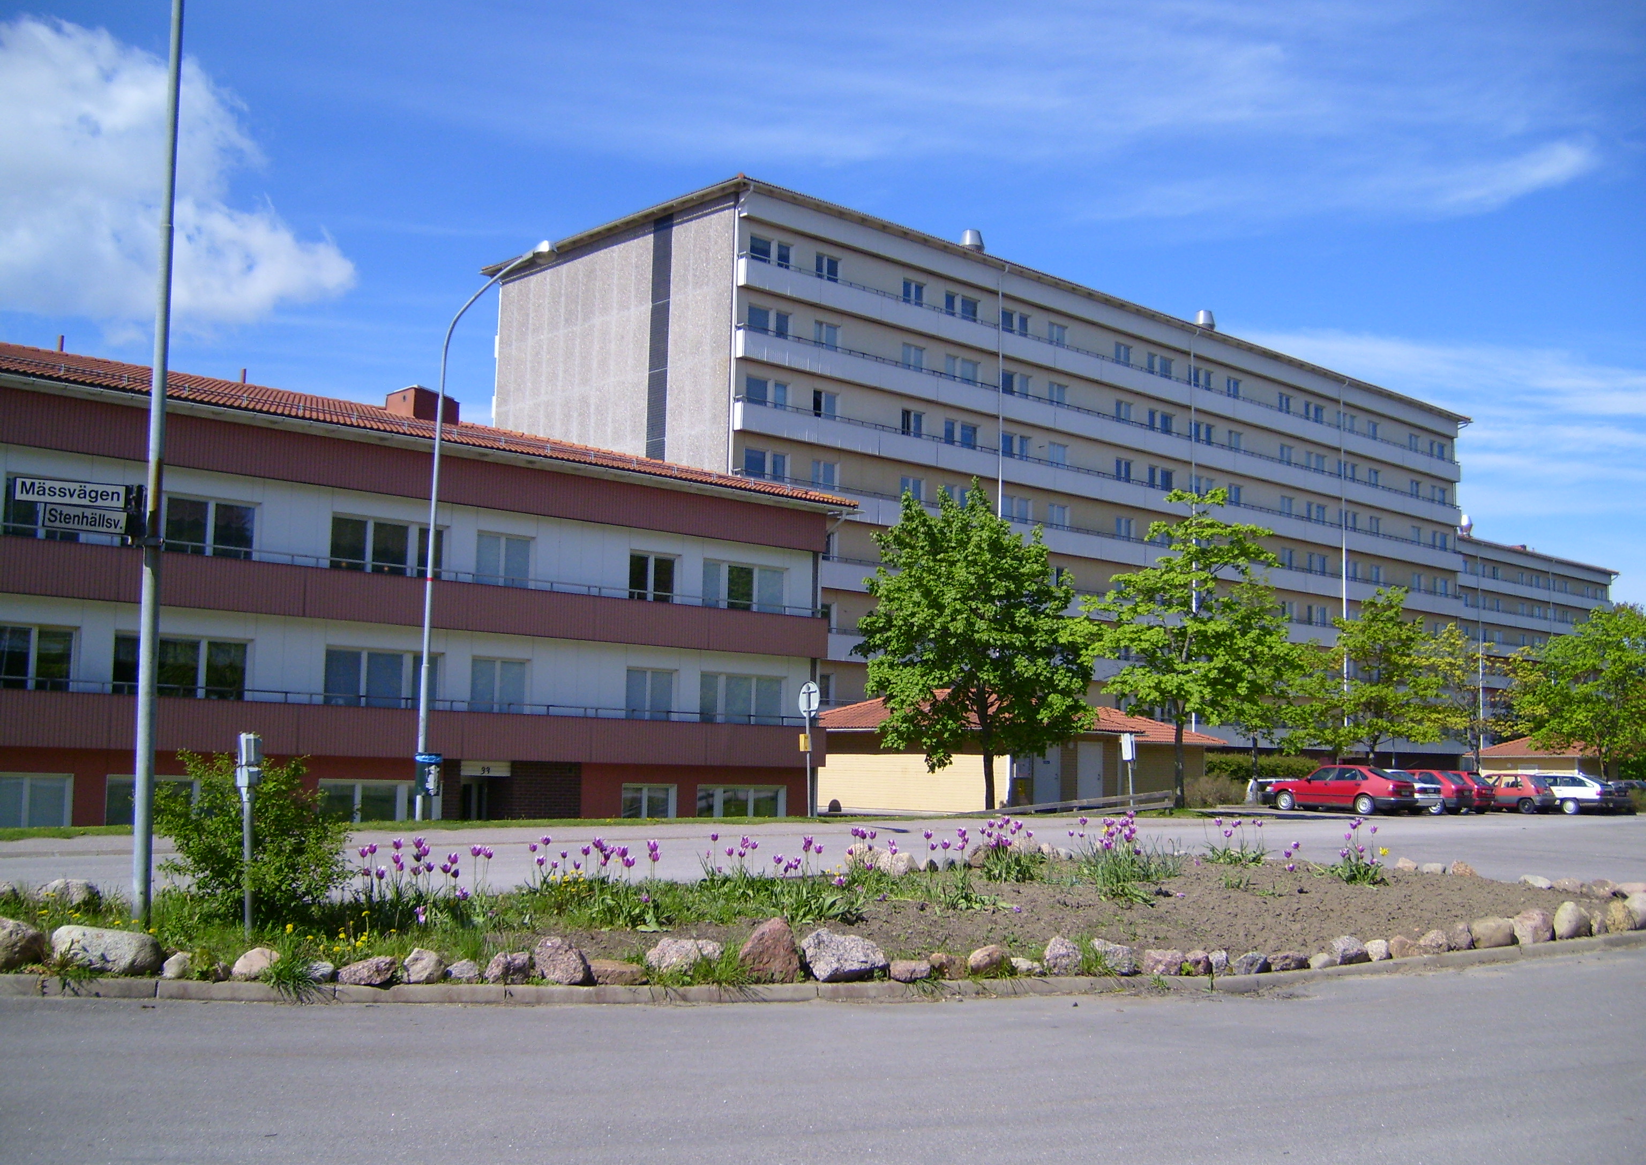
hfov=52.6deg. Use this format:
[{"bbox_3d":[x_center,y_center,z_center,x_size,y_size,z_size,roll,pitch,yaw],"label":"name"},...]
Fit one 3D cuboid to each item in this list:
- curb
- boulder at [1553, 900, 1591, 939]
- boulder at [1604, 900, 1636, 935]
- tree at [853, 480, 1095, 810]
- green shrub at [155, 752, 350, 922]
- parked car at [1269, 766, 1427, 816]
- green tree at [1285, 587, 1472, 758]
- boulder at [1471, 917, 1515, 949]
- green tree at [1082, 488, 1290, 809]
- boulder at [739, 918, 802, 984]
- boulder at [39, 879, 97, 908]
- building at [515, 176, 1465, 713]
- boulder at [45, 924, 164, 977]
[{"bbox_3d":[1.730,2.771,11.920,13.800,0.140,2.000,4,-7,-24],"label":"curb"},{"bbox_3d":[6.563,2.954,14.590,0.340,0.350,0.320,7,-8,-41],"label":"boulder"},{"bbox_3d":[7.236,3.035,15.080,0.310,0.310,0.300,-2,-7,25],"label":"boulder"},{"bbox_3d":[4.360,1.742,48.012,6.946,9.573,6.598,1,-6,6],"label":"tree"},{"bbox_3d":[-4.124,1.850,12.062,1.420,1.270,1.350,3,-6,-18],"label":"green shrub"},{"bbox_3d":[15.957,6.425,51.548,4.640,1.430,1.720,-4,-8,40],"label":"parked car"},{"bbox_3d":[20.701,4.267,61.949,6.600,8.151,6.500,-1,-6,18],"label":"green tree"},{"bbox_3d":[5.529,2.877,13.727,0.390,0.270,0.320,7,-8,-41],"label":"boulder"},{"bbox_3d":[11.443,2.033,52.610,6.500,10.081,6.400,0,-6,12],"label":"green tree"},{"bbox_3d":[-0.332,2.313,10.554,0.390,0.430,0.300,3,-6,-14],"label":"boulder"},{"bbox_3d":[-6.214,2.561,13.724,0.500,0.280,0.380,3,-6,-11],"label":"boulder"},{"bbox_3d":[11.860,-0.890,87.687,57.400,23.500,18.300,7,-8,-42],"label":"building"},{"bbox_3d":[-4.382,2.239,10.208,0.670,0.300,0.420,2,-6,-2],"label":"boulder"}]

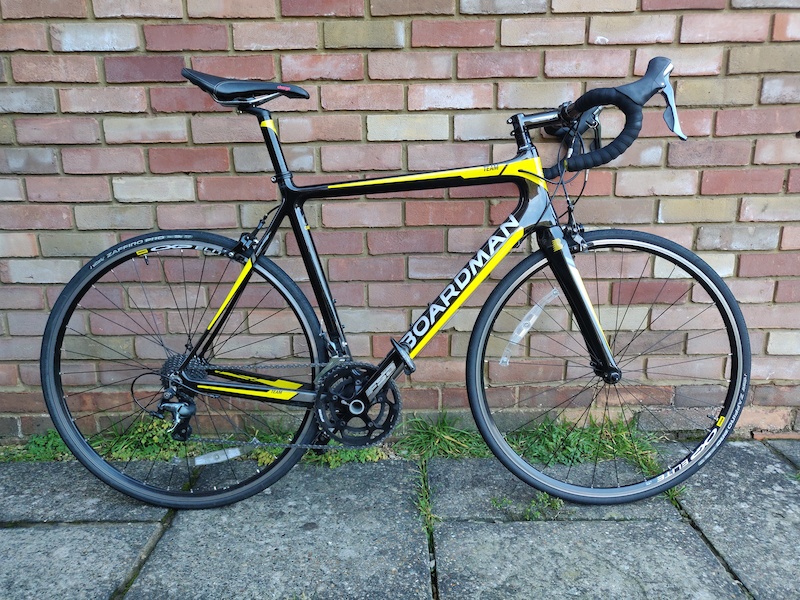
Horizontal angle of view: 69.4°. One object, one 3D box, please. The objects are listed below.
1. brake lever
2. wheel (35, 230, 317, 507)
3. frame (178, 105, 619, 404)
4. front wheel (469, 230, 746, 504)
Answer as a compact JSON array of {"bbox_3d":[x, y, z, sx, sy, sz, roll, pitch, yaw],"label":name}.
[{"bbox_3d":[0.510,-0.358,1.079,0.060,0.118,0.035,0,8,0],"label":"brake lever"},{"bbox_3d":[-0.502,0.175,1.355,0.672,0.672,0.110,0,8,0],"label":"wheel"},{"bbox_3d":[-0.003,-0.087,1.324,1.010,0.700,0.140,0,8,0],"label":"frame"},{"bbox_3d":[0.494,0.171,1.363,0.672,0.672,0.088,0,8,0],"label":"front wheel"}]

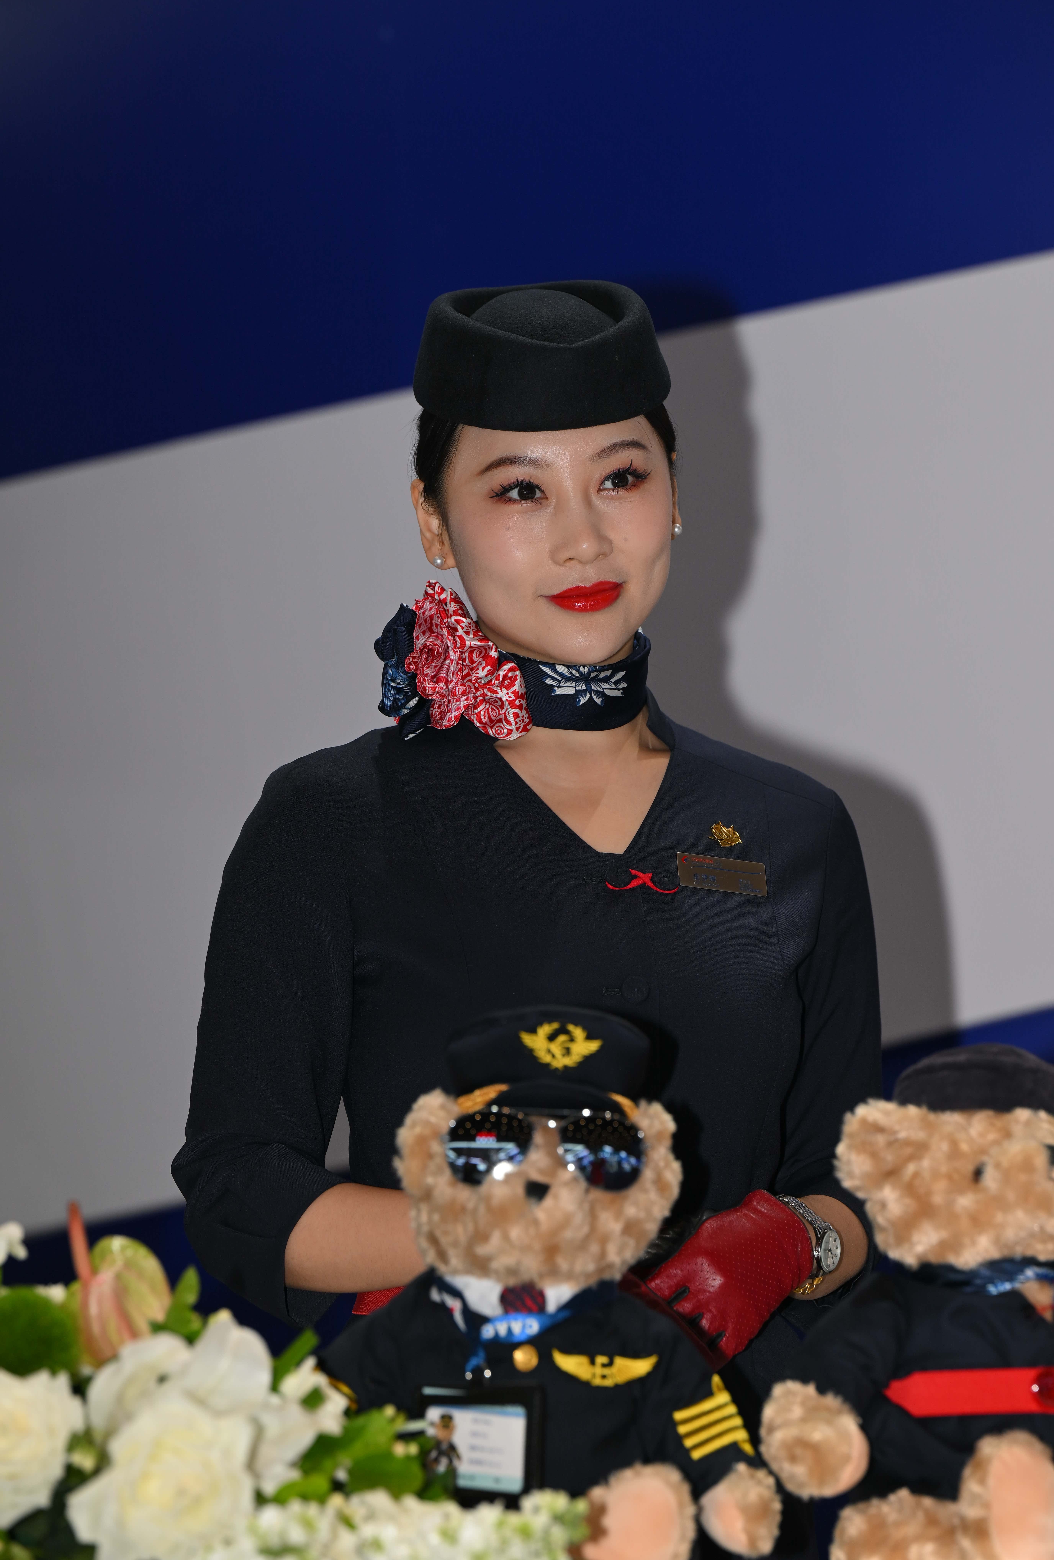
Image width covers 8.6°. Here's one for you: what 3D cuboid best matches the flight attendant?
[{"bbox_3d":[0.010,0.560,4.380,0.460,1.740,0.350,-1,3,-24],"label":"flight attendant"}]

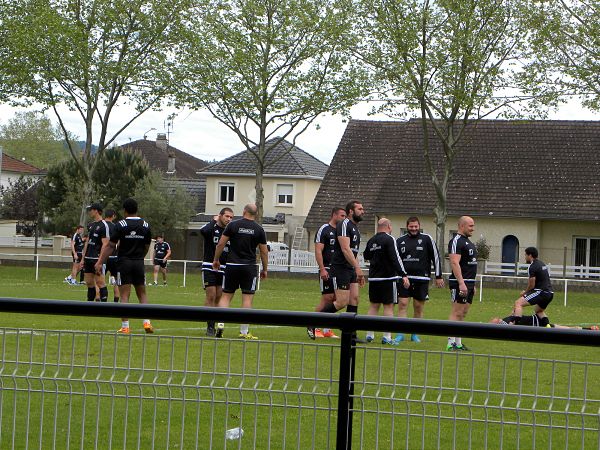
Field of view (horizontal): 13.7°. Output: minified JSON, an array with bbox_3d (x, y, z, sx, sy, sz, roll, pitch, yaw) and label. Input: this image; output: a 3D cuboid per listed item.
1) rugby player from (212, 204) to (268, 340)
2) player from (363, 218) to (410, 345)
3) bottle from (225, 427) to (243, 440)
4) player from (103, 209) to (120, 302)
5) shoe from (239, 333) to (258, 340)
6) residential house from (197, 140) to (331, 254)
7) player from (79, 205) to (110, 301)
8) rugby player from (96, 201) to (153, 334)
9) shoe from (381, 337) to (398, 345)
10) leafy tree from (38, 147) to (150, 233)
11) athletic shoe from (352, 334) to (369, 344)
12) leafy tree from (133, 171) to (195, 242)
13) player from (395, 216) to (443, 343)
[{"bbox_3d":[-0.830,0.652,34.800,0.740,1.860,0.460,2,-1,9],"label":"rugby player"},{"bbox_3d":[1.233,0.805,36.000,0.620,1.800,0.440,2,-1,27],"label":"player"},{"bbox_3d":[-0.426,1.364,16.300,0.066,0.066,0.200,2,-1,19],"label":"bottle"},{"bbox_3d":[-3.273,0.672,43.000,0.620,1.860,0.450,2,-1,21],"label":"player"},{"bbox_3d":[-0.705,1.538,34.500,0.300,0.120,0.110,3,-1,-21],"label":"shoe"},{"bbox_3d":[-1.683,-1.232,150.000,7.400,8.200,8.200,2,-1,24],"label":"residential house"},{"bbox_3d":[-3.474,0.585,42.300,0.530,1.900,0.380,2,-1,41],"label":"player"},{"bbox_3d":[-2.461,0.579,35.000,0.760,1.880,0.480,2,-1,0],"label":"rugby player"},{"bbox_3d":[1.287,1.652,35.700,0.280,0.120,0.110,3,-1,-38],"label":"shoe"},{"bbox_3d":[-10.703,-1.172,130.000,5.800,5.900,5.200,2,-1,0],"label":"leafy tree"},{"bbox_3d":[0.839,1.614,35.300,0.290,0.120,0.110,2,-1,10],"label":"athletic shoe"},{"bbox_3d":[-6.891,-0.505,126.000,3.200,4.500,3.100,2,-1,0],"label":"leafy tree"},{"bbox_3d":[1.702,0.800,36.300,0.760,1.830,0.480,2,-1,12],"label":"player"}]

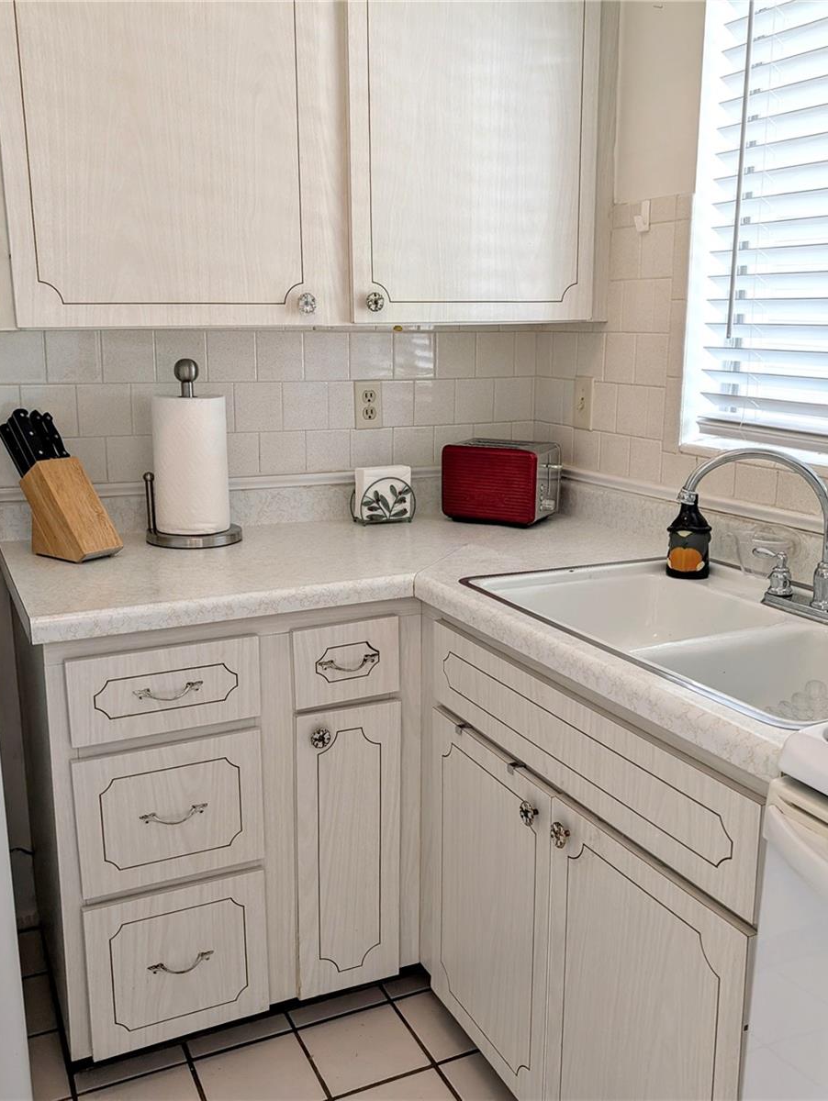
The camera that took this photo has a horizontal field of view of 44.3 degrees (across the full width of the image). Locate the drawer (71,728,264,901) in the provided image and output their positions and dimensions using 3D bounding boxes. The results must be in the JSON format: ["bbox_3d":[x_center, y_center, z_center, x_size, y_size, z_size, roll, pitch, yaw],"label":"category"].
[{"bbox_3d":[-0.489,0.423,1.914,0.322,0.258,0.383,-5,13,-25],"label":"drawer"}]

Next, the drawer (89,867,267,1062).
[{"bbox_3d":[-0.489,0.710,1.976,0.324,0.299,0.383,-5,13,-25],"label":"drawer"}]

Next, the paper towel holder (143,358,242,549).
[{"bbox_3d":[-0.467,-0.209,2.138,0.199,0.383,0.199,-2,12,-13],"label":"paper towel holder"}]

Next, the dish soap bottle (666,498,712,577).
[{"bbox_3d":[0.513,-0.029,1.875,0.077,0.151,0.074,4,13,15],"label":"dish soap bottle"}]

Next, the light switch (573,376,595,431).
[{"bbox_3d":[0.409,-0.355,2.457,0.013,0.121,0.073,-5,13,-25],"label":"light switch"}]

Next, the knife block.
[{"bbox_3d":[-0.679,-0.083,2.009,0.200,0.188,0.087,9,15,36],"label":"knife block"}]

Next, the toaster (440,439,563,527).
[{"bbox_3d":[0.214,-0.162,2.410,0.252,0.182,0.159,7,14,27],"label":"toaster"}]

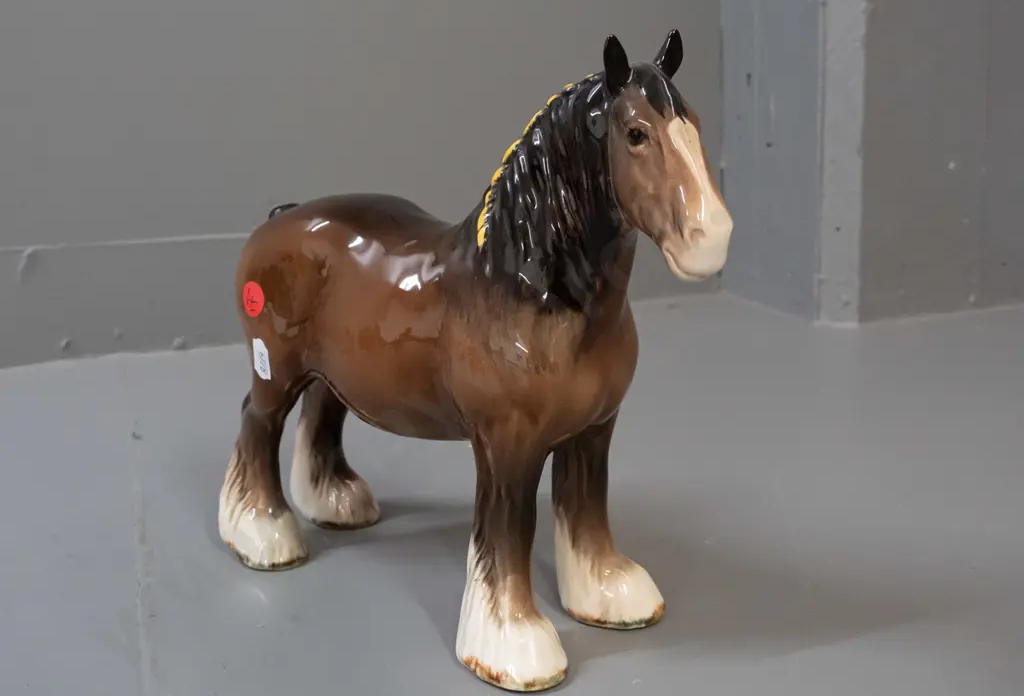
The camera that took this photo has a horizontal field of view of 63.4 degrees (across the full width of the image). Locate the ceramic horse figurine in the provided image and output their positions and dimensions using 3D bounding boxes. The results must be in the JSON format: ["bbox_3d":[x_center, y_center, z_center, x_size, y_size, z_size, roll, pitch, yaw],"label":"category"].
[{"bbox_3d":[-0.037,-0.001,0.437,0.335,0.273,0.109,5,11,42],"label":"ceramic horse figurine"}]

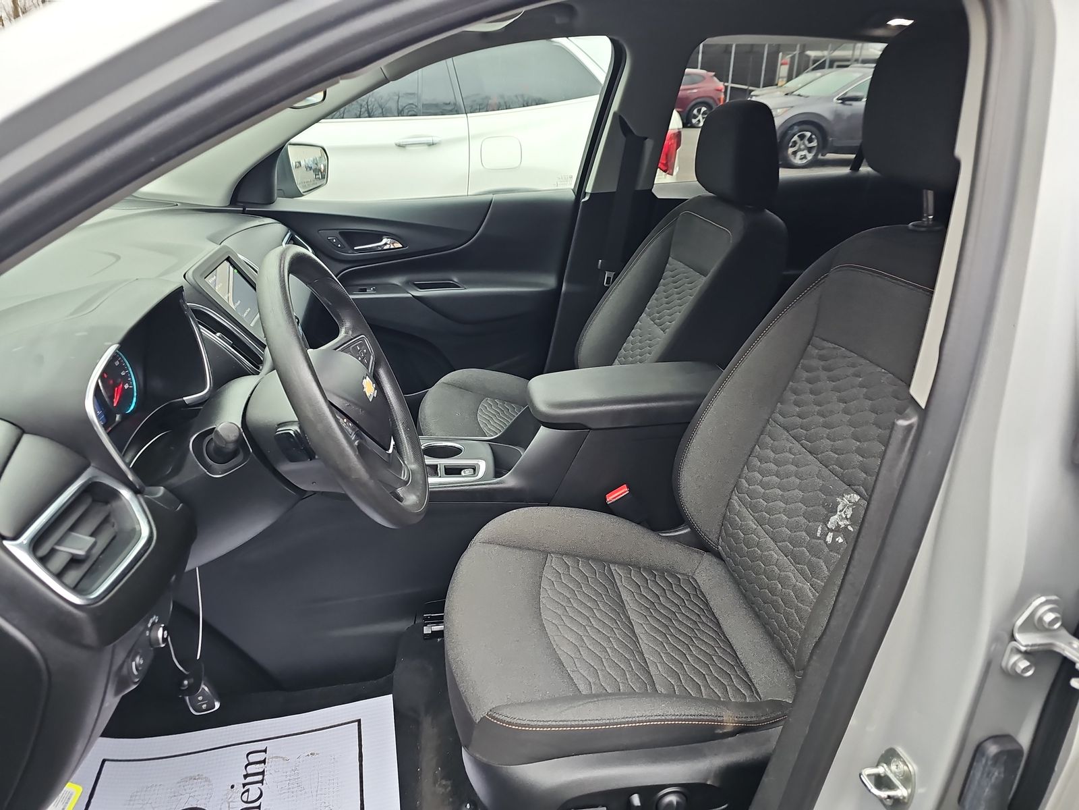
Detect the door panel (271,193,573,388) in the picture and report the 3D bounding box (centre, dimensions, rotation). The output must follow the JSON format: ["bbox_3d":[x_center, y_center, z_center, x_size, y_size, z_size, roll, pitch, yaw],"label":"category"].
[{"bbox_3d":[-0.336,-0.255,1.996,0.920,0.650,0.130,-3,24,-8],"label":"door panel"}]

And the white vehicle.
[{"bbox_3d":[-1.782,-1.288,4.088,4.850,1.730,1.920,-3,24,-8],"label":"white vehicle"}]

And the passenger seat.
[{"bbox_3d":[0.112,-0.210,1.722,0.840,0.970,0.540,-3,24,-8],"label":"passenger seat"}]

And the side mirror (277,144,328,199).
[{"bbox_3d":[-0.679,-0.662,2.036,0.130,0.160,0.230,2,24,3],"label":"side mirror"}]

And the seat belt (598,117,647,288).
[{"bbox_3d":[0.220,-0.533,1.944,0.120,0.480,0.080,-3,24,-8],"label":"seat belt"}]

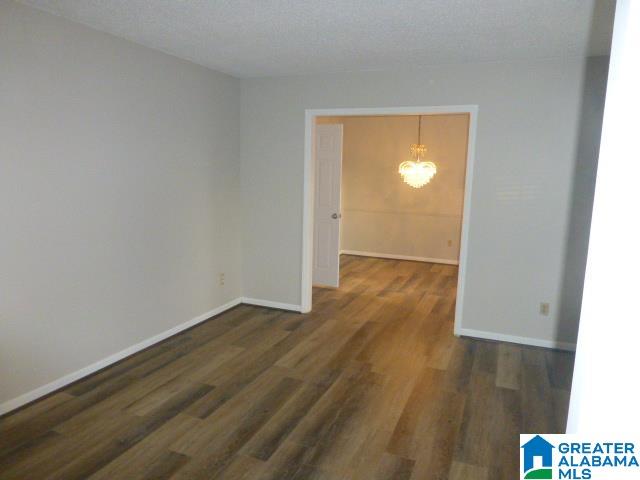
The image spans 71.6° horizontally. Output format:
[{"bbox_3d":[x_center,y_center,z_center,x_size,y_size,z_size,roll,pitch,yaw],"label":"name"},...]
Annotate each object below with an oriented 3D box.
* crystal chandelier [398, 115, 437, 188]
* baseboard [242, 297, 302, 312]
[{"bbox_3d":[1.300,-1.205,5.796,0.490,1.060,0.490,5,9,22],"label":"crystal chandelier"},{"bbox_3d":[-0.546,0.711,4.910,0.766,0.083,0.020,5,9,22],"label":"baseboard"}]

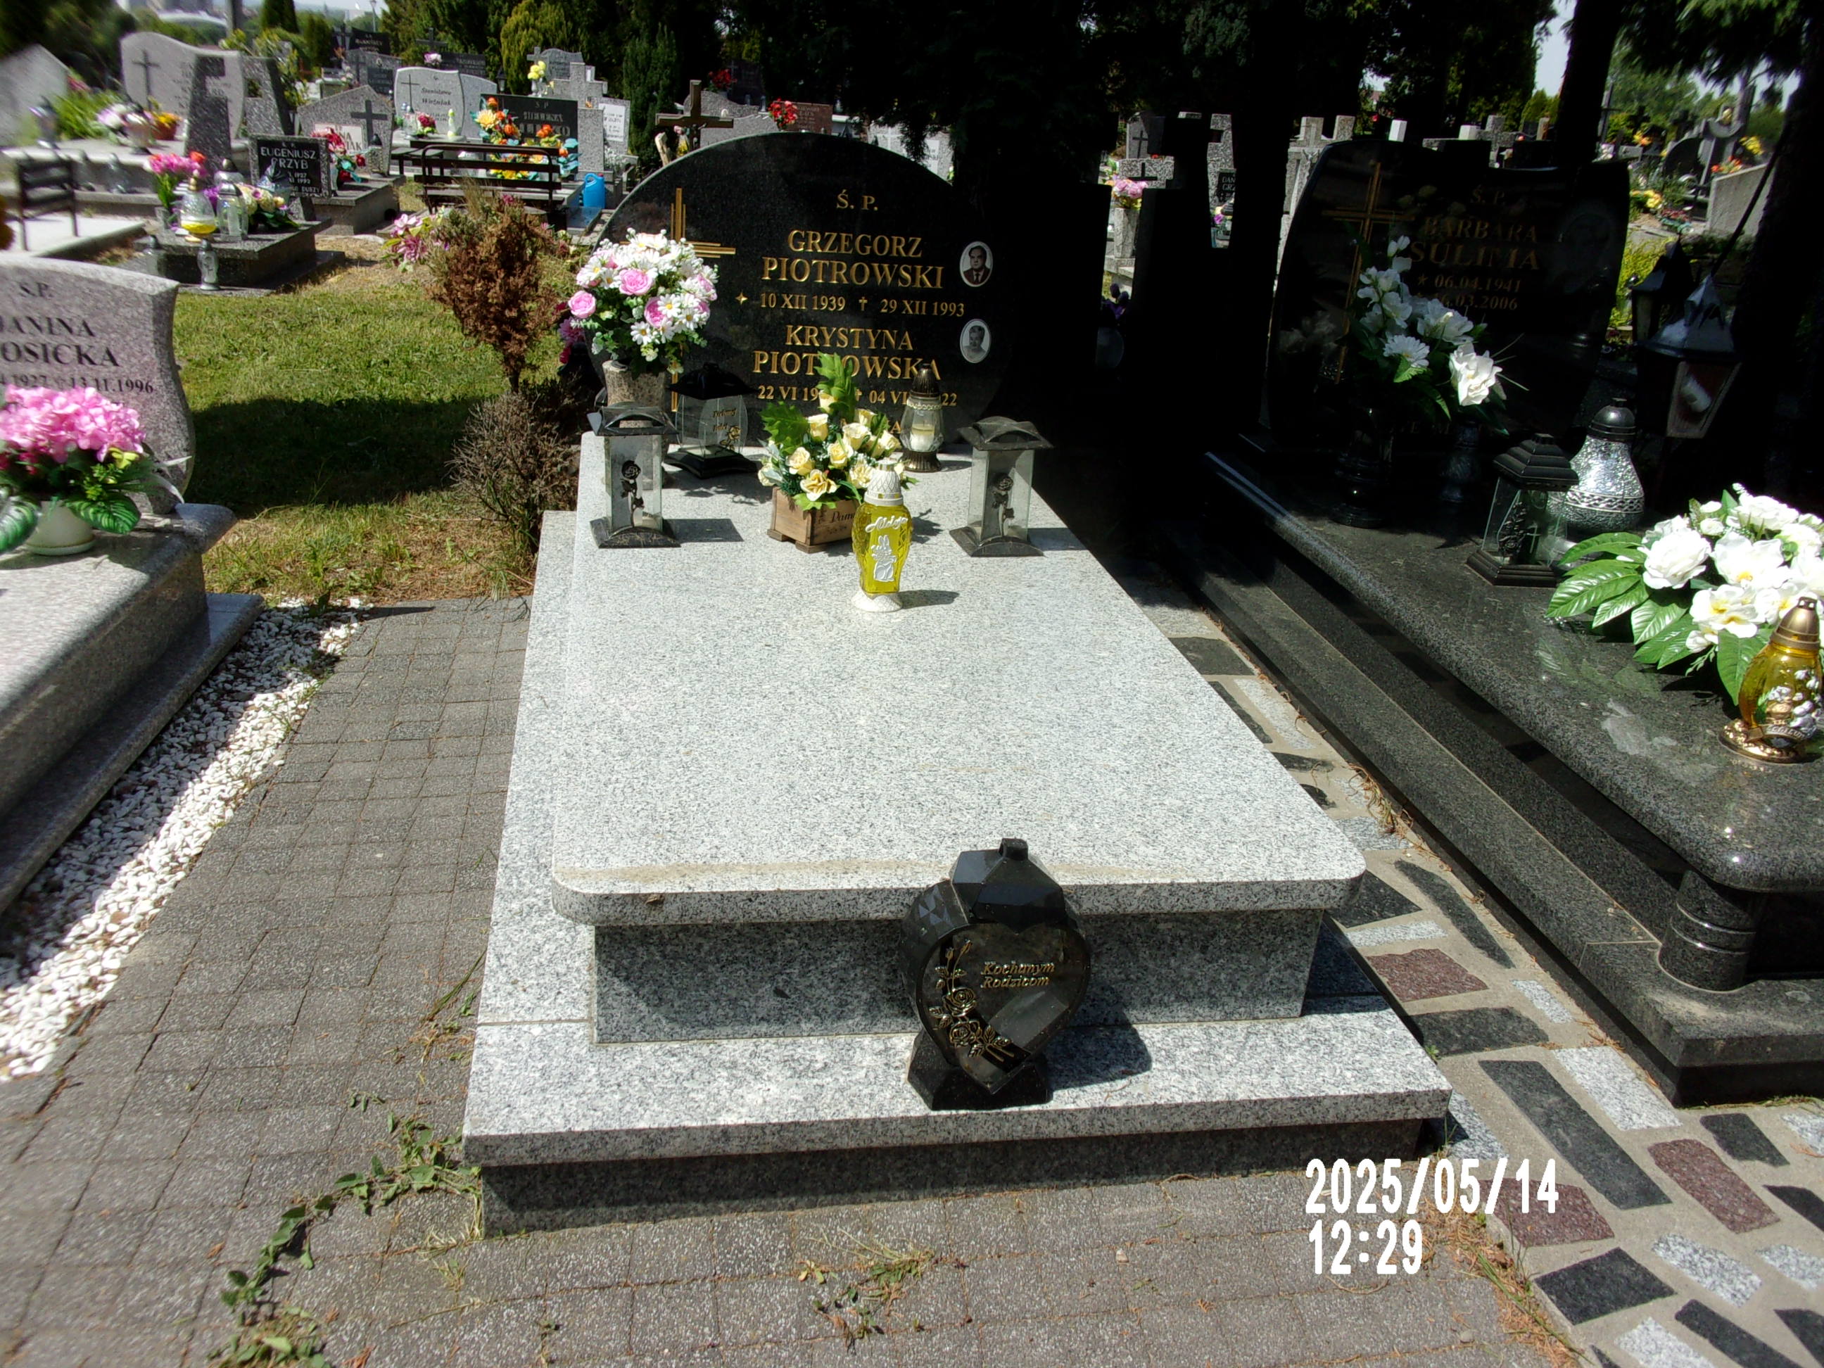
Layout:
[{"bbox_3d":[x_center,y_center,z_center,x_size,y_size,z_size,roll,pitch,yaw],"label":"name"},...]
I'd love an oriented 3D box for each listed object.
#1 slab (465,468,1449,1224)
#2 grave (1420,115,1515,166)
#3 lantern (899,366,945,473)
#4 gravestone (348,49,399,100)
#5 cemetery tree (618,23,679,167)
[{"bbox_3d":[-0.115,0.014,2.919,1.280,0.366,2.406,1,24,-12],"label":"slab"},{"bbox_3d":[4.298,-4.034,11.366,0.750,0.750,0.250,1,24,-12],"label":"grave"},{"bbox_3d":[0.023,-0.718,3.943,0.119,0.278,0.119,0,23,-12],"label":"lantern"},{"bbox_3d":[-8.909,-10.068,24.500,0.820,0.850,0.220,2,23,-6],"label":"gravestone"},{"bbox_3d":[-3.118,-6.955,17.500,0.680,1.620,0.680,0,23,-12],"label":"cemetery tree"}]

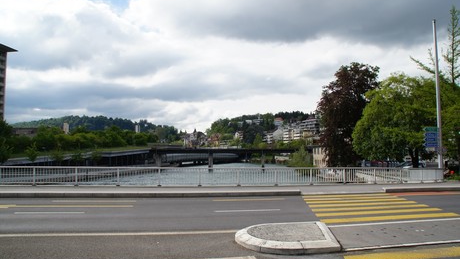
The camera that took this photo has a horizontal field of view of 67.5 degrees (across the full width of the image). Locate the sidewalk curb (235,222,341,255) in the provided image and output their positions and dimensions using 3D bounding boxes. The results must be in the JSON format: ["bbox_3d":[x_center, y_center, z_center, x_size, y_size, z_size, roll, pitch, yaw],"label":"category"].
[{"bbox_3d":[1.308,2.305,7.423,2.425,0.130,2.448,1,-4,-8],"label":"sidewalk curb"}]

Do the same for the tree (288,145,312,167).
[{"bbox_3d":[15.915,6.314,77.745,5.436,5.400,5.436,0,-4,0],"label":"tree"}]

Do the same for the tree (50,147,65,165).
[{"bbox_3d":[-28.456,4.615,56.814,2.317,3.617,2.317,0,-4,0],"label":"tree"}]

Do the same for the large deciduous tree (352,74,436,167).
[{"bbox_3d":[17.856,-0.707,37.159,9.239,10.834,8.810,0,-4,0],"label":"large deciduous tree"}]

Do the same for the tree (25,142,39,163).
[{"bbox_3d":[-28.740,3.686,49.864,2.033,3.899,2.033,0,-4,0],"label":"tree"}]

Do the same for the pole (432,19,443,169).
[{"bbox_3d":[14.290,-2.096,23.725,0.287,11.194,0.287,0,-4,0],"label":"pole"}]

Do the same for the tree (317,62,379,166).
[{"bbox_3d":[19.908,-2.481,58.352,10.441,18.407,9.768,0,-4,0],"label":"tree"}]

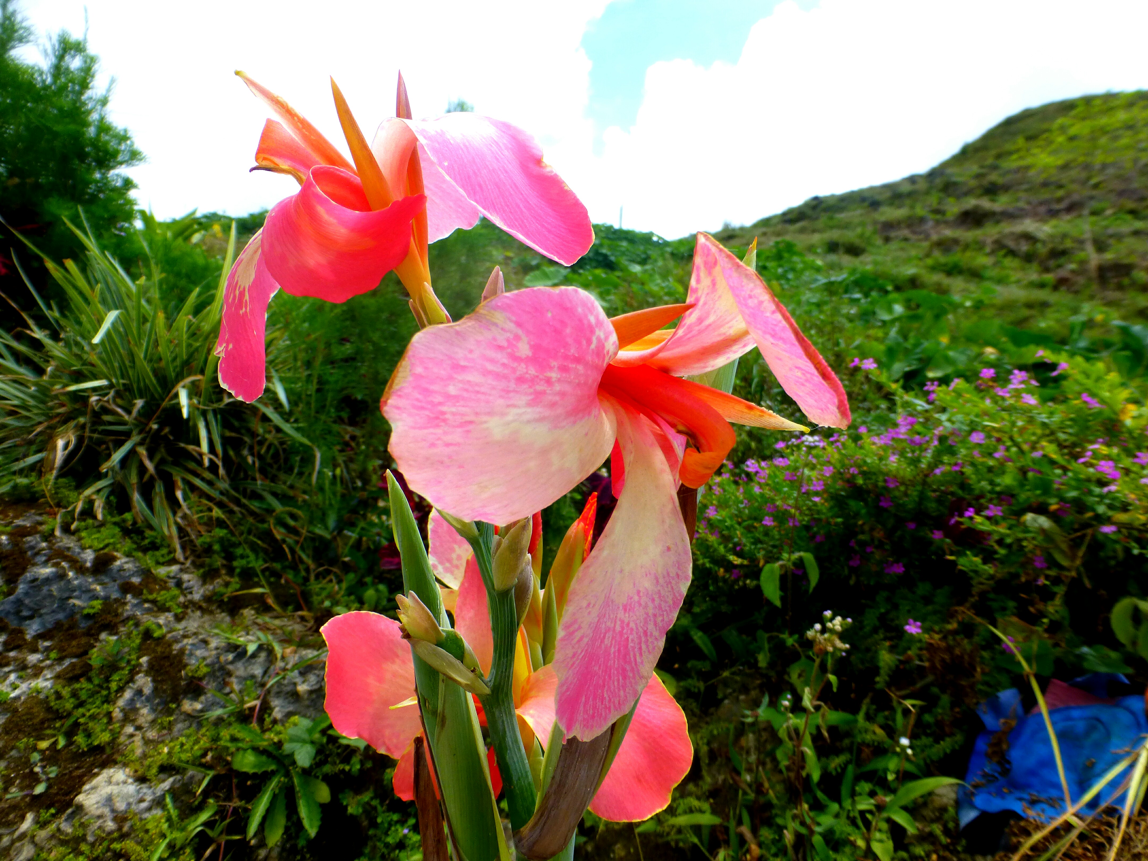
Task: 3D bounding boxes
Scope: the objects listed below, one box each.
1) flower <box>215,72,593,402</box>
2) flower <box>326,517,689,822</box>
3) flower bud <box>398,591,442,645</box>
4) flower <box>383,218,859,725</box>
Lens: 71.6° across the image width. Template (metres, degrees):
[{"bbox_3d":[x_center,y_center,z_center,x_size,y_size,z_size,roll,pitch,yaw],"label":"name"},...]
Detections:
[{"bbox_3d":[-0.071,-0.071,0.325,0.150,0.109,0.100,3,8,27],"label":"flower"},{"bbox_3d":[-0.028,0.095,0.345,0.150,0.099,0.100,2,7,18],"label":"flower"},{"bbox_3d":[-0.056,0.068,0.290,0.017,0.014,0.013,5,9,37],"label":"flower bud"},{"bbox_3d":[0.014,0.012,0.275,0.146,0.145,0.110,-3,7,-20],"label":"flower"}]

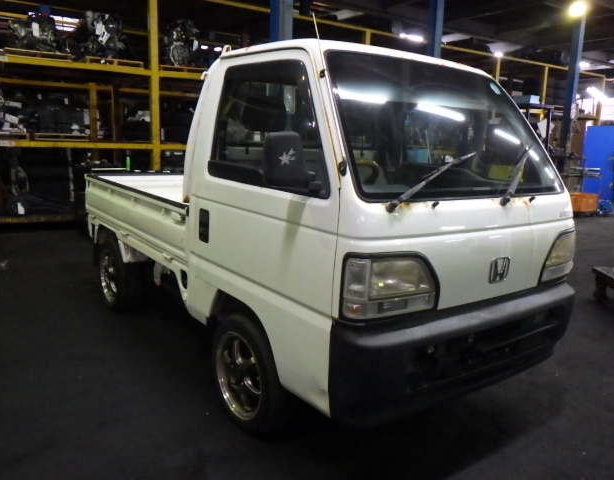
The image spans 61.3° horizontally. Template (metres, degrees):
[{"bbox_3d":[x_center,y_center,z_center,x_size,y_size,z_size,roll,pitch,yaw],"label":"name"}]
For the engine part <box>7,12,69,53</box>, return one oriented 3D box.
[{"bbox_3d":[-3.489,-2.649,6.710,0.684,0.411,0.550,-6,13,-35],"label":"engine part"}]

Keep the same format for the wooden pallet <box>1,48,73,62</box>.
[{"bbox_3d":[-3.805,-2.546,7.238,0.800,0.100,0.800,-6,14,-36],"label":"wooden pallet"}]

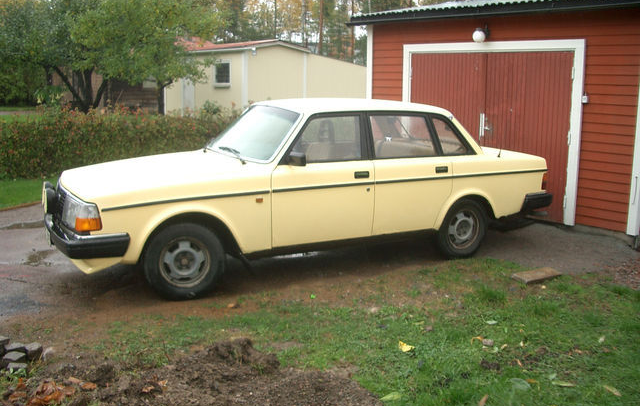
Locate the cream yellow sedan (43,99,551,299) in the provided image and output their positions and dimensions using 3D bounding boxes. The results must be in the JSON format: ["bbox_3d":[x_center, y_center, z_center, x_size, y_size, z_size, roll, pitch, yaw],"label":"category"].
[{"bbox_3d":[-0.025,-0.210,5.980,4.790,1.440,1.710,-4,10,-29],"label":"cream yellow sedan"}]

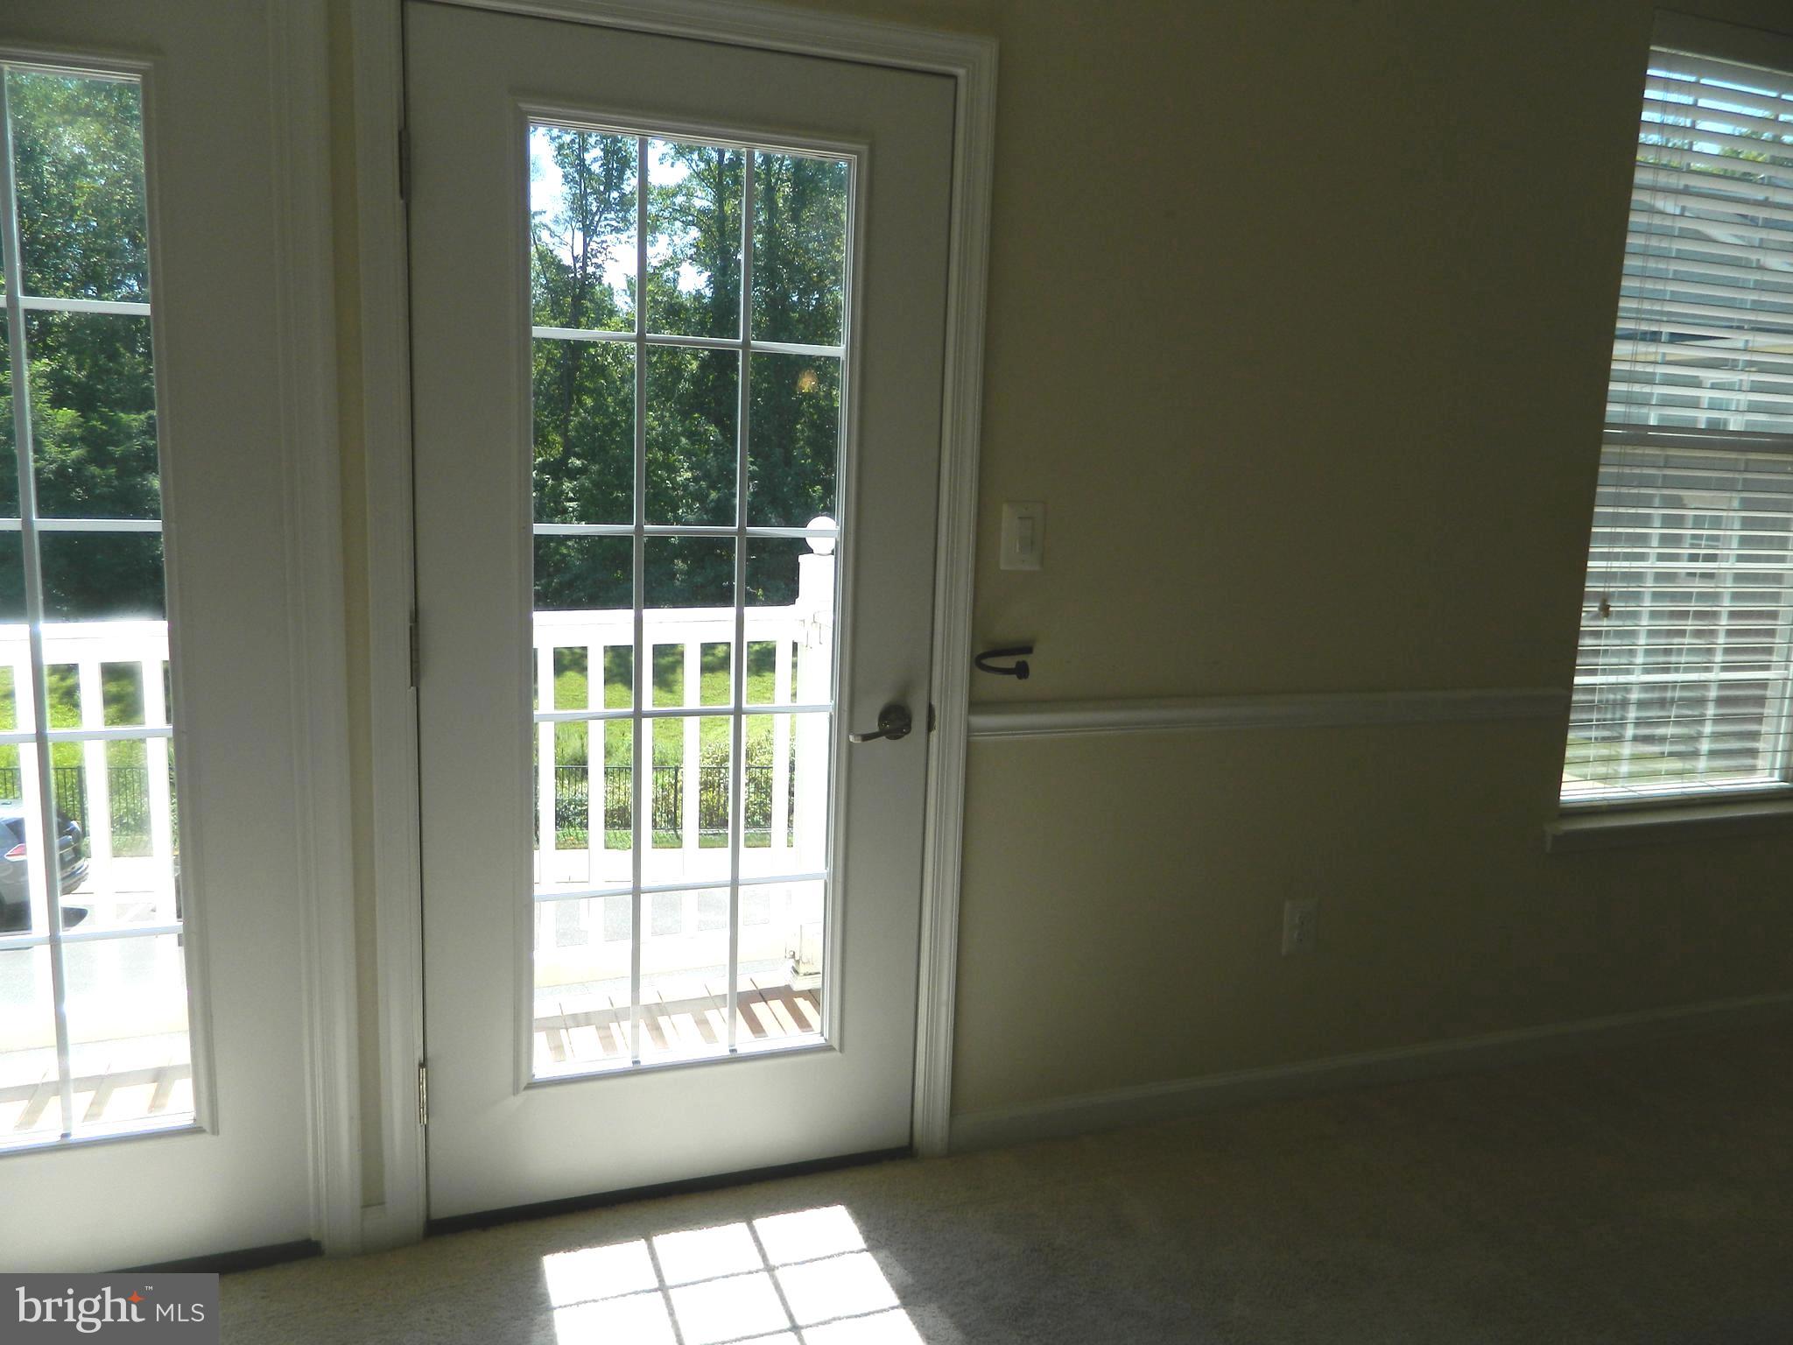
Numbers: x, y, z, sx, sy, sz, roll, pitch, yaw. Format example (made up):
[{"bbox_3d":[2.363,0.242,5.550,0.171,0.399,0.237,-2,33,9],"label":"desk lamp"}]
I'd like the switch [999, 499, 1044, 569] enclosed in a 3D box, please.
[{"bbox_3d":[0.237,-0.255,2.433,0.081,0.125,0.011,-1,9,-20],"label":"switch"}]

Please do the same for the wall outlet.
[{"bbox_3d":[0.878,0.551,2.808,0.081,0.125,0.010,-1,9,-20],"label":"wall outlet"}]

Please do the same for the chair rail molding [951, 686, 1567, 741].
[{"bbox_3d":[0.844,0.081,2.709,1.498,0.069,0.022,-1,9,-20],"label":"chair rail molding"}]

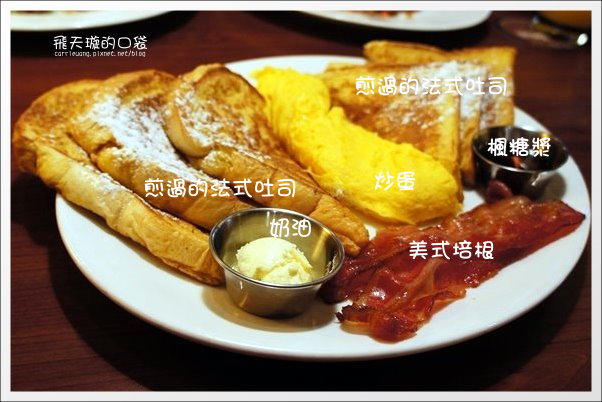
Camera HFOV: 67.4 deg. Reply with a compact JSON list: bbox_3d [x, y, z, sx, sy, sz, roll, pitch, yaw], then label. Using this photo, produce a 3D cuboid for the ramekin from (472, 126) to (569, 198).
[{"bbox_3d":[0.151,-0.025,0.320,0.063,0.029,0.063,-3,37,0],"label":"ramekin"}]

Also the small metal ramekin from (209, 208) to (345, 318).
[{"bbox_3d":[-0.012,0.033,0.224,0.063,0.029,0.063,8,30,0],"label":"small metal ramekin"}]

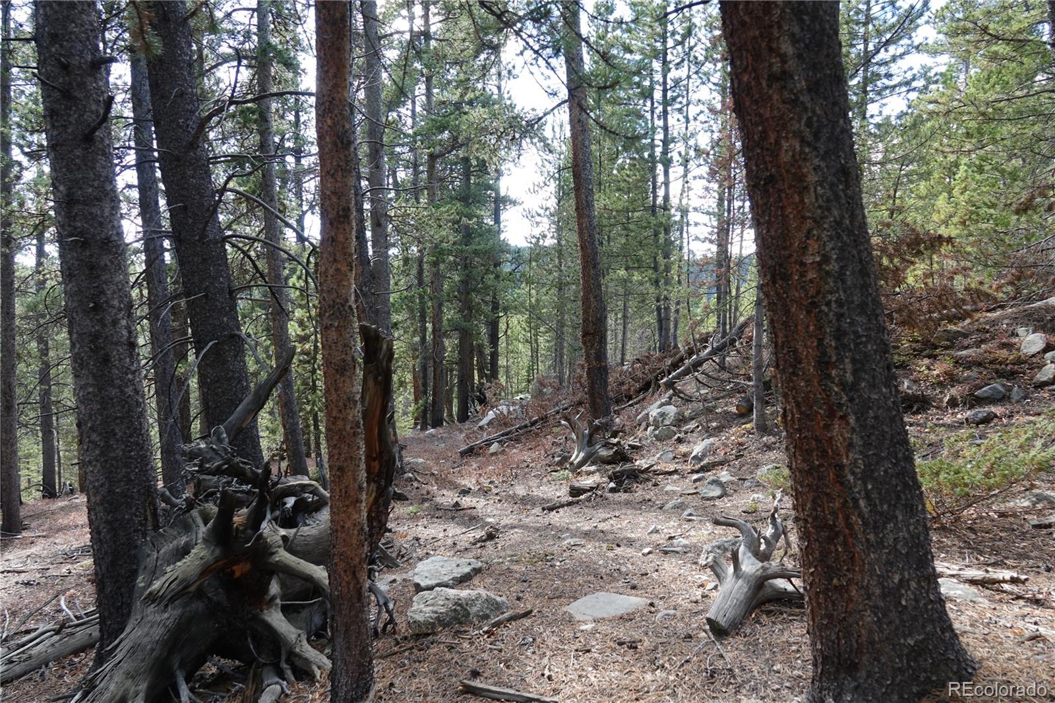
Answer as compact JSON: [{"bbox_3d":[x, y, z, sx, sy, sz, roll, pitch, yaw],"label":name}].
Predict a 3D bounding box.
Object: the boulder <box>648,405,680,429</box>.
[{"bbox_3d":[2.225,1.055,11.400,0.460,0.360,0.420,-2,1,0],"label":"boulder"}]

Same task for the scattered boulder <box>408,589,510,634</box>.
[{"bbox_3d":[-0.386,1.433,3.920,0.540,0.175,0.360,-2,2,0],"label":"scattered boulder"}]

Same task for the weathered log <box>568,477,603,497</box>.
[{"bbox_3d":[0.591,1.368,7.100,0.360,0.170,0.200,-1,2,12],"label":"weathered log"}]

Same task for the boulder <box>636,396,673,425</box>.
[{"bbox_3d":[2.137,0.995,11.800,0.580,0.420,0.480,-2,1,0],"label":"boulder"}]

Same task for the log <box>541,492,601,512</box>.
[{"bbox_3d":[0.443,1.535,7.200,0.780,0.110,0.120,-3,1,-42],"label":"log"}]

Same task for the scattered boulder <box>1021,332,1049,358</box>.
[{"bbox_3d":[6.855,-0.089,9.500,0.340,0.310,0.330,-2,1,36],"label":"scattered boulder"}]

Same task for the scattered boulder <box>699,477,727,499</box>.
[{"bbox_3d":[1.767,1.303,6.700,0.260,0.200,0.220,-2,2,0],"label":"scattered boulder"}]

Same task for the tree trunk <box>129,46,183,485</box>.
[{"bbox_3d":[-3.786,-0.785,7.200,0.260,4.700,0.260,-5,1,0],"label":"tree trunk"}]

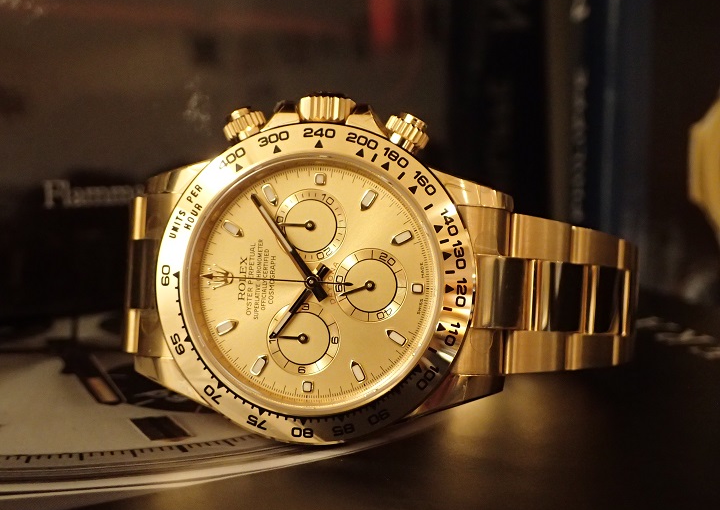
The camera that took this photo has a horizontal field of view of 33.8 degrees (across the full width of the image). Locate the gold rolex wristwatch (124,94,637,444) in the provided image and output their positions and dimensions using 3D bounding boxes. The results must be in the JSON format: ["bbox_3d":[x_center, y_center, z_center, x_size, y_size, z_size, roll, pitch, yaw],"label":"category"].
[{"bbox_3d":[0.003,0.003,0.169,0.071,0.044,0.060,3,-2,6],"label":"gold rolex wristwatch"}]

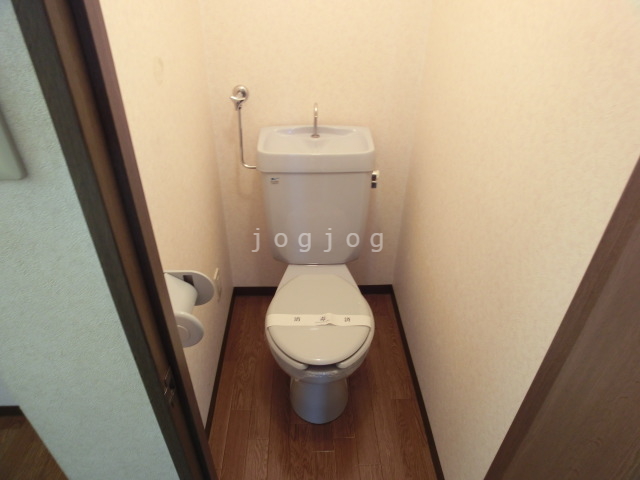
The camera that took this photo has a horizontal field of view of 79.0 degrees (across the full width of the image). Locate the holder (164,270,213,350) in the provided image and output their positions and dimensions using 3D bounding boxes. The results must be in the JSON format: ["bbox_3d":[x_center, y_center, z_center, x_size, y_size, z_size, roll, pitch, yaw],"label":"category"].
[{"bbox_3d":[-0.334,0.175,0.996,0.104,0.120,0.150,0,33,-2],"label":"holder"}]

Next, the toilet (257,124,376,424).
[{"bbox_3d":[-0.008,0.133,1.419,0.394,0.871,0.764,0,33,-2],"label":"toilet"}]

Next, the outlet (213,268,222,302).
[{"bbox_3d":[-0.403,0.178,1.538,0.011,0.120,0.071,0,33,-2],"label":"outlet"}]

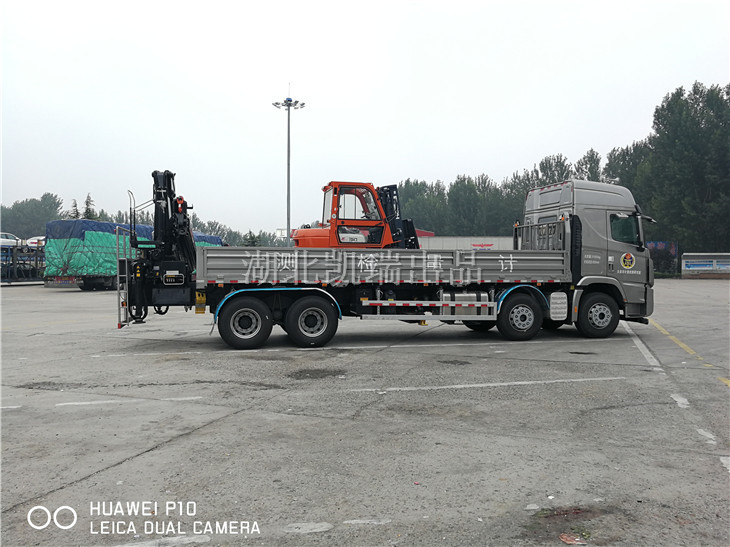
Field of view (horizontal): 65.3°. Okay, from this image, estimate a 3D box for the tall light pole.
[{"bbox_3d":[-8.000,-8.800,60.000,3.400,19.500,3.400,0,1,0],"label":"tall light pole"}]

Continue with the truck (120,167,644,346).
[{"bbox_3d":[0.861,-0.424,13.378,12.024,3.807,2.538,0,1,-13],"label":"truck"}]

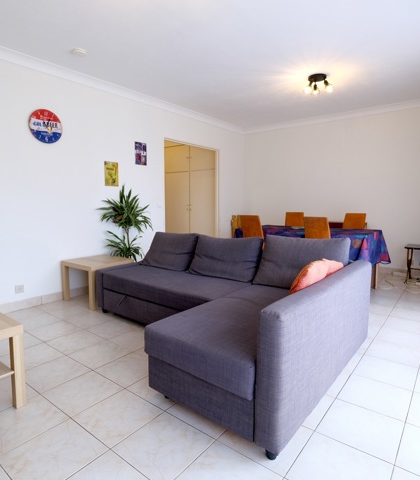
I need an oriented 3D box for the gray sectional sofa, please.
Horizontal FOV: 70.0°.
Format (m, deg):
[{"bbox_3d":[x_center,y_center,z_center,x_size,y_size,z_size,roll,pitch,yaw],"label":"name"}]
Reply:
[{"bbox_3d":[-0.153,0.396,2.483,2.323,0.838,1.510,5,8,38],"label":"gray sectional sofa"}]

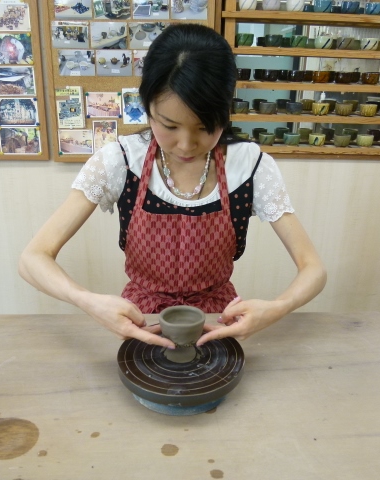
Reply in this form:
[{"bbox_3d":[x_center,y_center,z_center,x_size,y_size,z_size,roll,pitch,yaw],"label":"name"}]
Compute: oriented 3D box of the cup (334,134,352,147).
[{"bbox_3d":[0.669,-0.434,1.940,0.074,0.051,0.074,2,17,-1],"label":"cup"}]

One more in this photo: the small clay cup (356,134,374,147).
[{"bbox_3d":[0.771,-0.434,1.948,0.074,0.051,0.074,1,17,-5],"label":"small clay cup"}]

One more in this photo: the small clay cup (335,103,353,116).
[{"bbox_3d":[0.663,-0.557,1.901,0.074,0.051,0.074,2,17,-1],"label":"small clay cup"}]

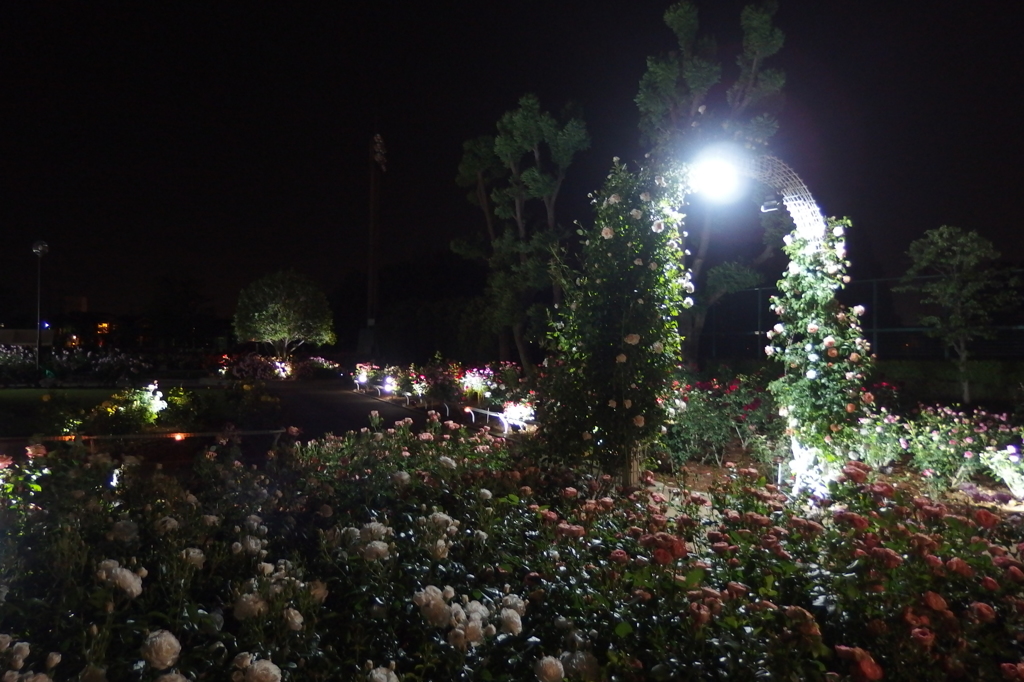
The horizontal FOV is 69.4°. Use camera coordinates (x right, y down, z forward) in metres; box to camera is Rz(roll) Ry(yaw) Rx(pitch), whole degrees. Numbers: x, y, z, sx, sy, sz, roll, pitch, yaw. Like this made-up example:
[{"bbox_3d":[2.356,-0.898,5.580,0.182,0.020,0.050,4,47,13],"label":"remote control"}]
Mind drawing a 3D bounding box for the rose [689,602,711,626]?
[{"bbox_3d":[0.463,0.672,1.820,0.051,0.061,0.056,0,-1,14],"label":"rose"}]

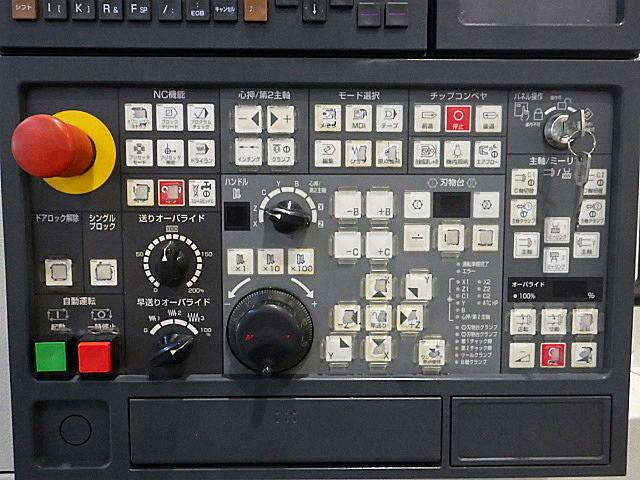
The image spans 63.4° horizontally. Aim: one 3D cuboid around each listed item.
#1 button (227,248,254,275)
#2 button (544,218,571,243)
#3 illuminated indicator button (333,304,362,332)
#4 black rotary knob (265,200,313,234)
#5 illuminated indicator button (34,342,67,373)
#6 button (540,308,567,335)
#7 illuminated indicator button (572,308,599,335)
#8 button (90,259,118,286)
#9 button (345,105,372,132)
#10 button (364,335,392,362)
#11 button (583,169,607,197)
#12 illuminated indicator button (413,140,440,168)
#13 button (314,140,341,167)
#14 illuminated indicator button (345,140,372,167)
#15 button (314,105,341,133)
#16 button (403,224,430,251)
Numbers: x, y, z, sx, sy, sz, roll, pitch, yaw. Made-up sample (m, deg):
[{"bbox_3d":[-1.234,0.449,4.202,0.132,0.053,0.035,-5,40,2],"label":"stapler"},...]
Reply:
[{"bbox_3d":[-0.058,0.015,0.381,0.019,0.019,0.006,0,3,-1],"label":"button"},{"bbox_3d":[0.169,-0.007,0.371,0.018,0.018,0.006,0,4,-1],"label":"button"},{"bbox_3d":[0.019,0.055,0.372,0.018,0.018,0.007,0,4,-1],"label":"illuminated indicator button"},{"bbox_3d":[-0.023,-0.016,0.367,0.032,0.024,0.022,0,4,-1],"label":"black rotary knob"},{"bbox_3d":[-0.190,0.082,0.369,0.022,0.021,0.010,0,4,-1],"label":"illuminated indicator button"},{"bbox_3d":[0.175,0.061,0.389,0.019,0.019,0.006,0,3,-1],"label":"button"},{"bbox_3d":[0.190,0.058,0.375,0.018,0.018,0.007,0,4,-1],"label":"illuminated indicator button"},{"bbox_3d":[-0.157,0.024,0.379,0.019,0.019,0.006,0,3,-1],"label":"button"},{"bbox_3d":[0.028,-0.088,0.377,0.019,0.019,0.006,0,3,-1],"label":"button"},{"bbox_3d":[0.044,0.081,0.389,0.019,0.019,0.007,0,4,-1],"label":"button"},{"bbox_3d":[0.201,-0.043,0.383,0.019,0.019,0.007,0,4,-1],"label":"button"},{"bbox_3d":[0.075,-0.061,0.366,0.018,0.018,0.006,0,4,-1],"label":"illuminated indicator button"},{"bbox_3d":[0.006,-0.063,0.378,0.019,0.019,0.006,0,3,-1],"label":"button"},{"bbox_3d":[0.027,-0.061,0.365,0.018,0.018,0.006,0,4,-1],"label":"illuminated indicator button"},{"bbox_3d":[0.006,-0.087,0.375,0.019,0.019,0.007,0,4,-1],"label":"button"},{"bbox_3d":[0.070,-0.001,0.378,0.019,0.019,0.007,0,4,-1],"label":"button"}]

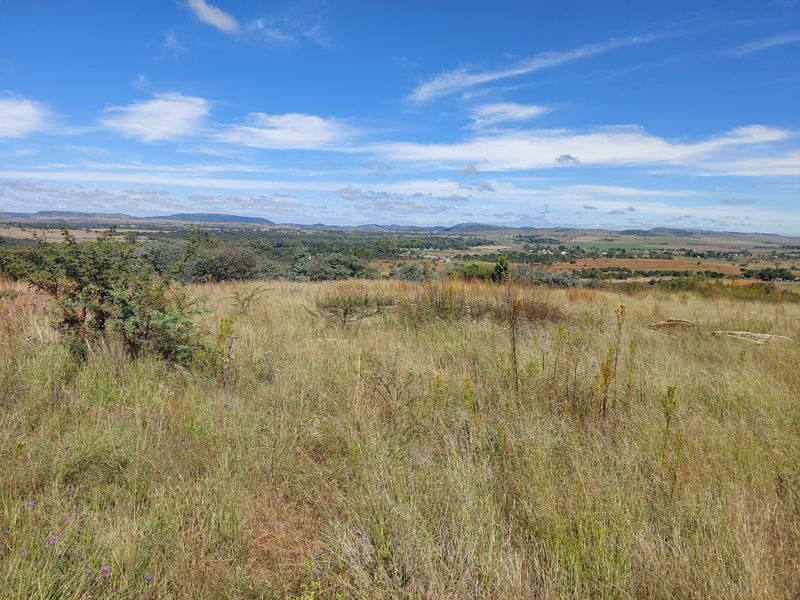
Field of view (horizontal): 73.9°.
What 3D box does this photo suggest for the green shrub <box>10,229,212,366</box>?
[{"bbox_3d":[-3.500,0.000,6.600,2.200,1.750,1.950,1,8,0],"label":"green shrub"}]

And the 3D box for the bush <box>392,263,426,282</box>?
[{"bbox_3d":[0.450,-1.420,28.000,1.900,1.200,1.700,1,8,0],"label":"bush"}]

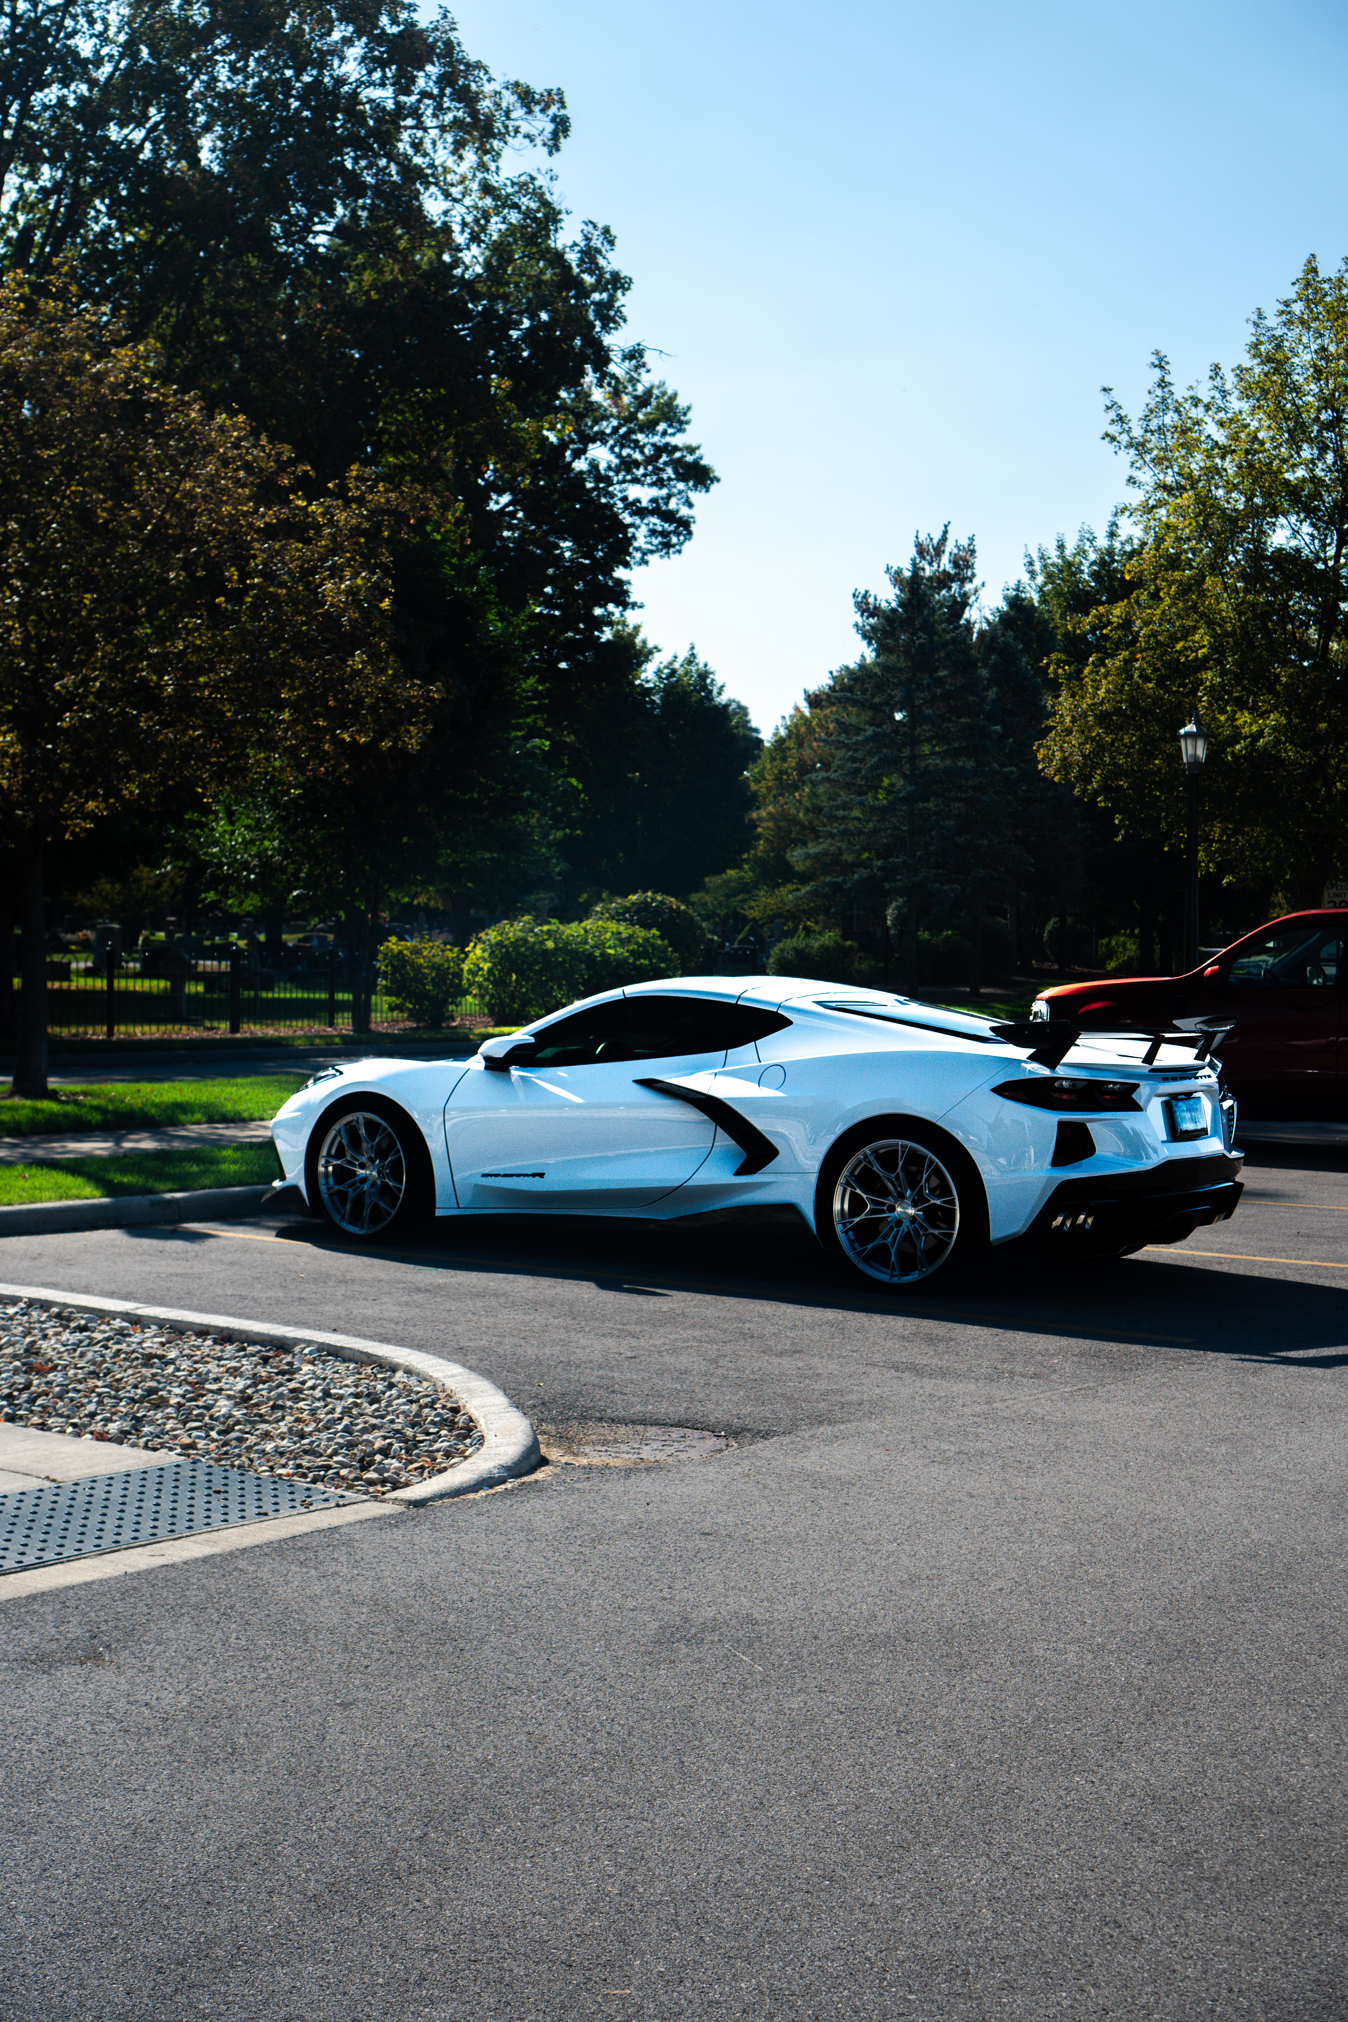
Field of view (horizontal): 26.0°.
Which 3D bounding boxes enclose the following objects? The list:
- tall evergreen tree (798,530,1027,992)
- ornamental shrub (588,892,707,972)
[{"bbox_3d":[5.574,-5.713,67.866,5.335,10.971,5.335,0,1,5],"label":"tall evergreen tree"},{"bbox_3d":[-0.508,-1.131,55.972,2.303,2.312,2.200,0,1,-1],"label":"ornamental shrub"}]

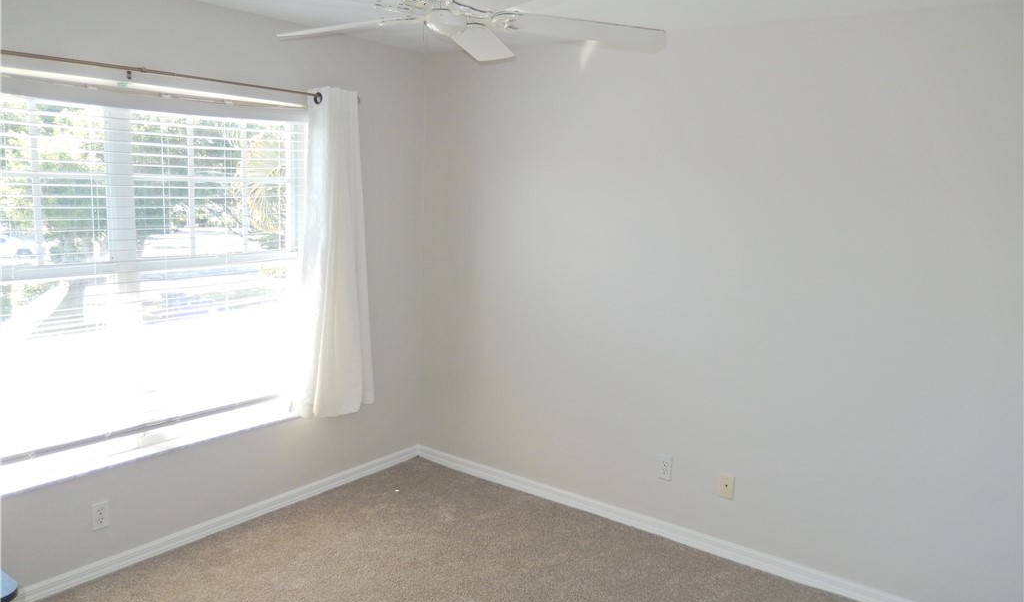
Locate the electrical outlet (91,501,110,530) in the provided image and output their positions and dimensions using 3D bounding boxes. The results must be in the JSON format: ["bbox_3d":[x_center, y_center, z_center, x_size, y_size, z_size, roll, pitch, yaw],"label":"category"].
[{"bbox_3d":[-1.719,0.898,3.092,0.010,0.115,0.070,9,11,36],"label":"electrical outlet"}]

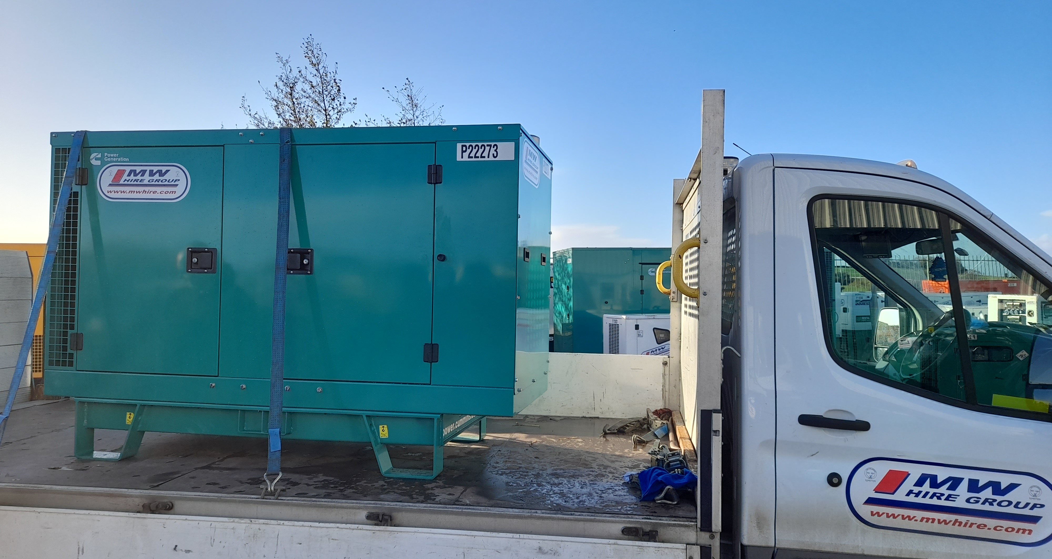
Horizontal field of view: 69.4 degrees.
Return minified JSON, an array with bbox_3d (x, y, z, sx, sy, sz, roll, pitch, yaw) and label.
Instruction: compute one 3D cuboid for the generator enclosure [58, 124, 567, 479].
[{"bbox_3d":[-0.998,0.090,3.629,2.115,1.424,0.924,1,-1,10],"label":"generator enclosure"}]

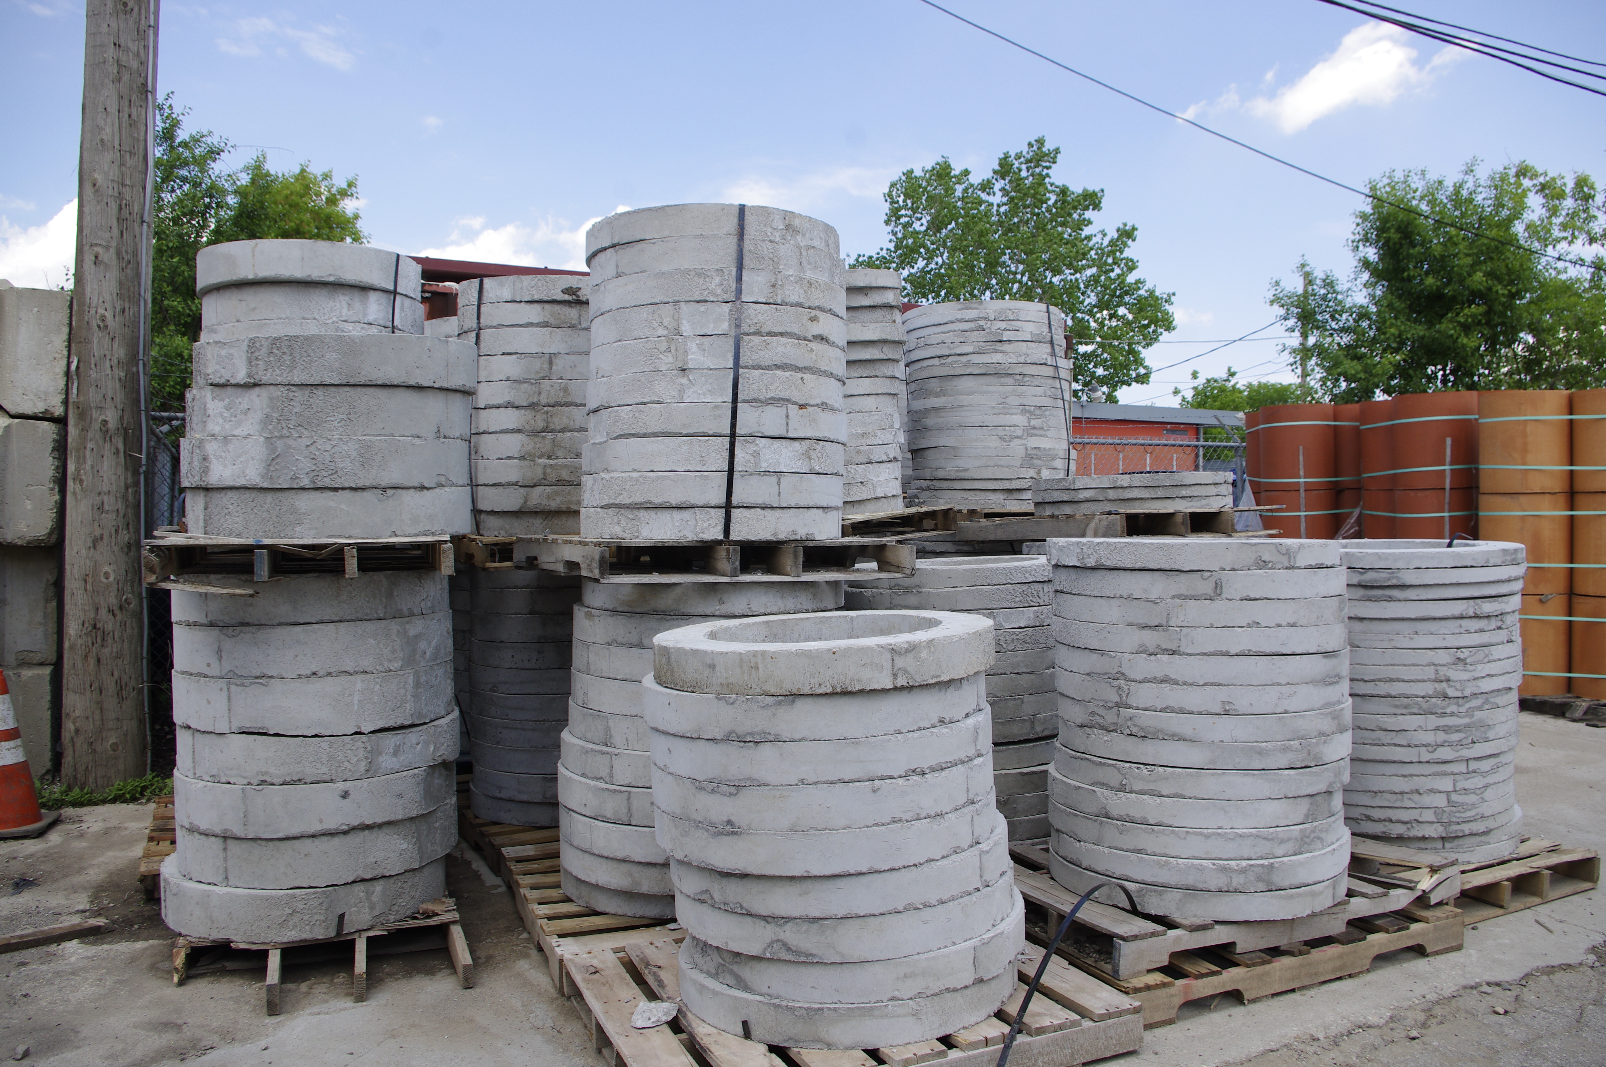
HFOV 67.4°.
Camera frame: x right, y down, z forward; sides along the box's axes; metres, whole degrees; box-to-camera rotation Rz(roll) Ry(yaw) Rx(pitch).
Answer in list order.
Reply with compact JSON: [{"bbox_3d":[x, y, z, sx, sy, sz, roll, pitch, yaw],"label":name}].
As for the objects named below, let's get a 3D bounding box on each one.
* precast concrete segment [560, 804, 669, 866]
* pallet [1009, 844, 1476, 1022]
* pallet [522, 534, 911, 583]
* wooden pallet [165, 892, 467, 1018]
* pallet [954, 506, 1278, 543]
[{"bbox_3d":[-0.355,0.934,4.101,0.914,0.103,0.914,0,1,0],"label":"precast concrete segment"},{"bbox_3d":[1.148,1.111,3.667,1.230,0.235,0.970,-1,1,-25],"label":"pallet"},{"bbox_3d":[-0.358,0.066,4.210,1.016,0.120,1.219,-1,1,-25],"label":"pallet"},{"bbox_3d":[-1.600,1.303,4.028,0.850,0.118,1.130,0,1,-22],"label":"wooden pallet"},{"bbox_3d":[1.507,-0.038,5.880,1.016,0.120,1.219,-2,0,-29],"label":"pallet"}]

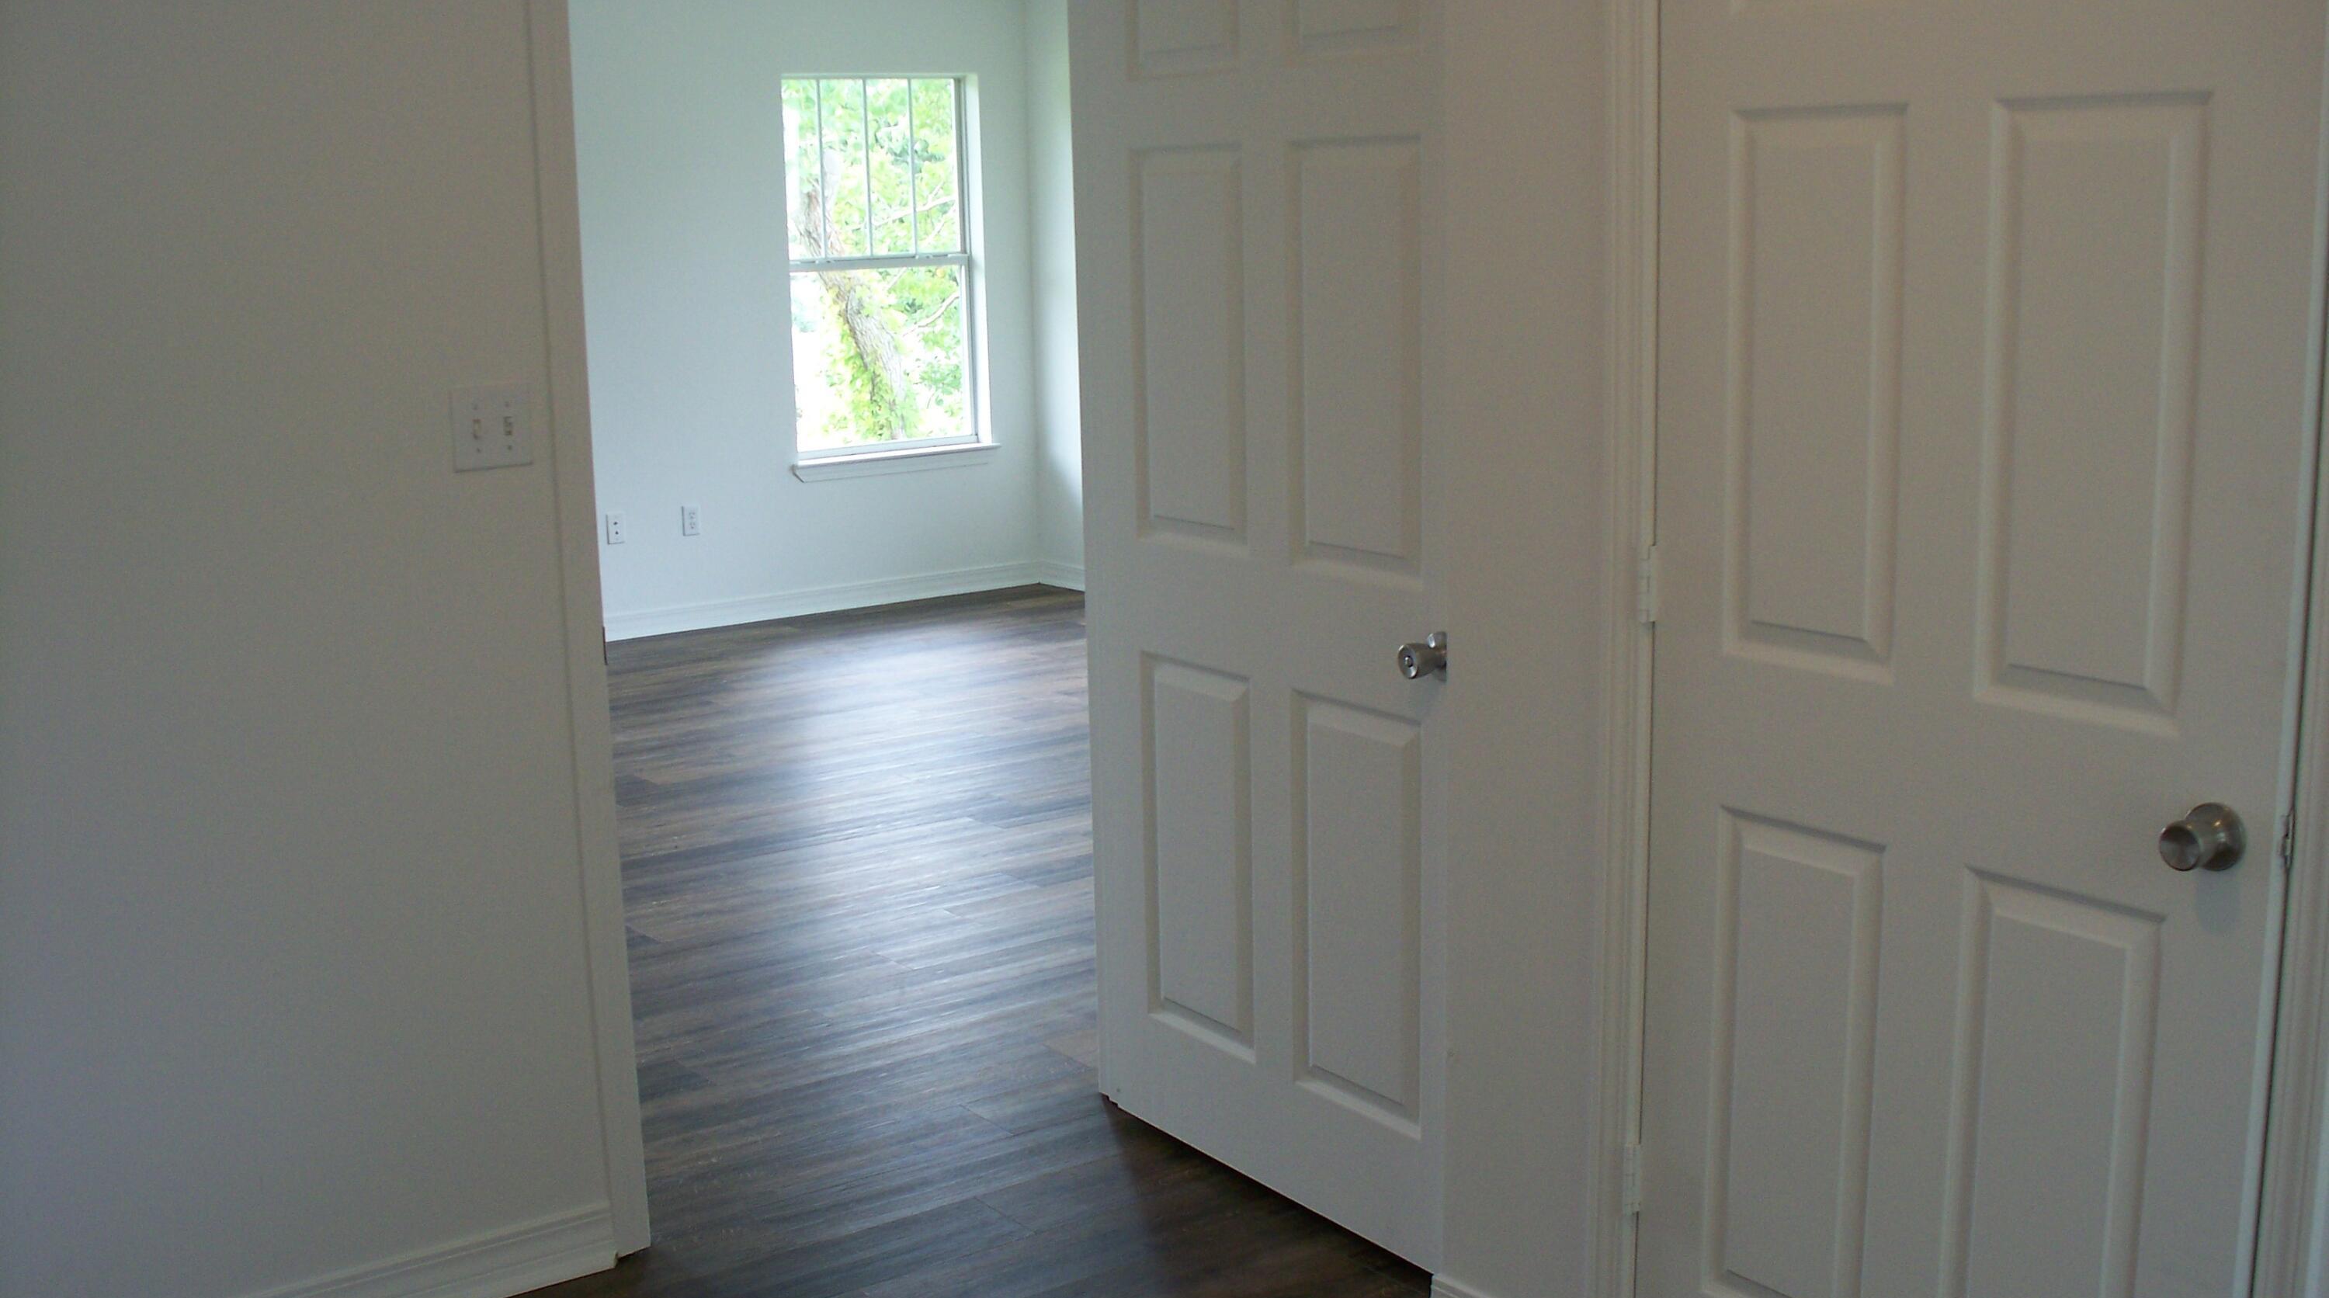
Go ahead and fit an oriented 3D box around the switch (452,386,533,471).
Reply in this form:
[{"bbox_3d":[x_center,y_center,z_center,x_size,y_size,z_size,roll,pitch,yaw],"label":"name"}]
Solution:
[{"bbox_3d":[-0.937,-0.308,3.371,0.114,0.114,0.018,-9,13,-34],"label":"switch"}]

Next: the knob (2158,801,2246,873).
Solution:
[{"bbox_3d":[0.983,0.185,2.307,0.063,0.066,0.066,-9,13,-35],"label":"knob"}]

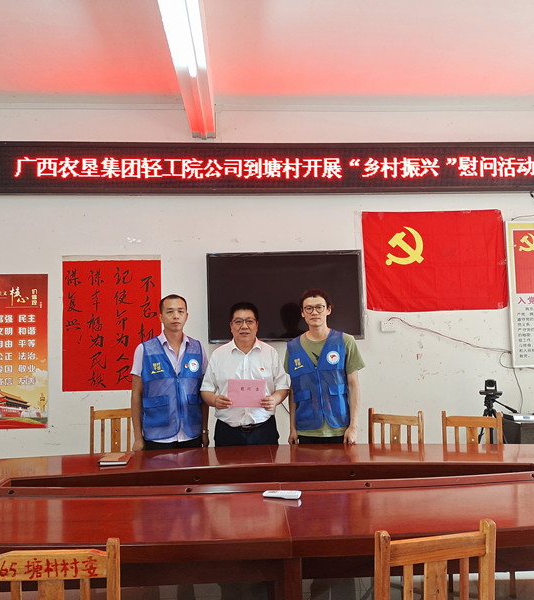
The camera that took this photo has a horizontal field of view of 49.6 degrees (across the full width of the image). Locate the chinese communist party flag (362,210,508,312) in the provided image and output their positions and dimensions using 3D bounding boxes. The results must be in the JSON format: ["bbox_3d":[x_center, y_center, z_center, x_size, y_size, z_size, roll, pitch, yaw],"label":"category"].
[{"bbox_3d":[1.355,-0.315,4.645,1.154,0.805,0.030,-1,-2,-4],"label":"chinese communist party flag"}]

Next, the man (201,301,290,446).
[{"bbox_3d":[-0.134,0.826,3.591,0.570,1.650,0.420,-1,-3,-2],"label":"man"}]

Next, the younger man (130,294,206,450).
[{"bbox_3d":[-0.620,0.811,3.636,0.500,1.700,0.310,0,-3,-17],"label":"younger man"}]

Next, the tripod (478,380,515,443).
[{"bbox_3d":[1.627,1.117,4.169,0.550,1.070,0.520,-1,-3,-3],"label":"tripod"}]

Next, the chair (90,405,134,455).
[{"bbox_3d":[-1.006,1.237,3.940,0.394,0.926,0.473,0,-2,-19],"label":"chair"}]

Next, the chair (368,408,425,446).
[{"bbox_3d":[0.762,1.193,3.556,0.394,0.926,0.473,-2,-2,26],"label":"chair"}]

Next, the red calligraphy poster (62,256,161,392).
[{"bbox_3d":[-1.197,0.185,4.471,0.756,1.044,0.010,-1,-2,-4],"label":"red calligraphy poster"}]

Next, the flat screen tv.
[{"bbox_3d":[0.149,-0.022,4.577,1.235,0.710,0.070,-1,-3,-3],"label":"flat screen tv"}]

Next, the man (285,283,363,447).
[{"bbox_3d":[0.377,0.801,3.758,0.522,1.738,0.315,-1,-2,7],"label":"man"}]

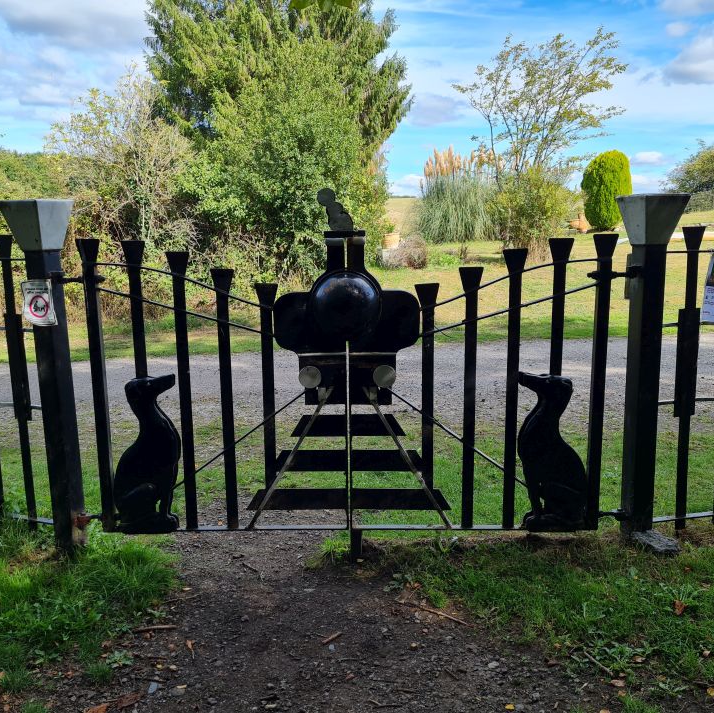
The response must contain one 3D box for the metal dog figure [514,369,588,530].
[{"bbox_3d":[0.875,0.421,3.213,0.296,0.727,0.110,-1,11,0],"label":"metal dog figure"}]

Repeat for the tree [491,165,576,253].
[{"bbox_3d":[4.364,-3.622,17.648,2.127,2.181,2.021,2,11,14],"label":"tree"}]

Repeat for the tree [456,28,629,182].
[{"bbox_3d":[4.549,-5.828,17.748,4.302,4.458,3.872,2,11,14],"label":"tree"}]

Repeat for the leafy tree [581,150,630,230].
[{"bbox_3d":[7.678,-5.081,21.964,1.540,2.433,1.540,3,11,19],"label":"leafy tree"}]

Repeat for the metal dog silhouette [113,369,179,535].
[{"bbox_3d":[-0.928,0.429,3.179,0.282,0.712,0.110,-1,11,0],"label":"metal dog silhouette"}]

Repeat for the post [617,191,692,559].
[{"bbox_3d":[1.274,0.089,3.193,0.210,1.571,0.210,-3,11,-12],"label":"post"}]

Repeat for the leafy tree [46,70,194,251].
[{"bbox_3d":[-4.118,-3.061,12.439,2.575,3.638,2.446,-4,11,-17],"label":"leafy tree"}]

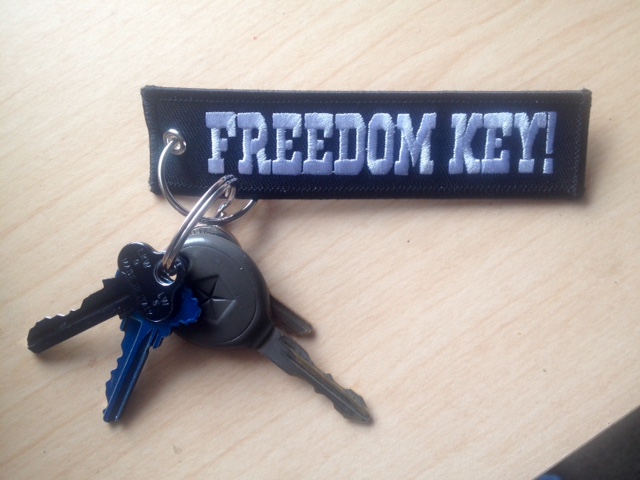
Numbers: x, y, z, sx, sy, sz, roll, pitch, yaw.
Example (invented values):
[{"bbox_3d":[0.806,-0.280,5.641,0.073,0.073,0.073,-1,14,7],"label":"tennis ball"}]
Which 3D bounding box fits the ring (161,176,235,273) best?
[{"bbox_3d":[-0.034,-0.004,0.182,0.004,0.032,0.032,38,84,1],"label":"ring"}]

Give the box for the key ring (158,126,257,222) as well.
[{"bbox_3d":[-0.032,-0.020,0.190,0.030,0.004,0.030,0,97,-7],"label":"key ring"}]

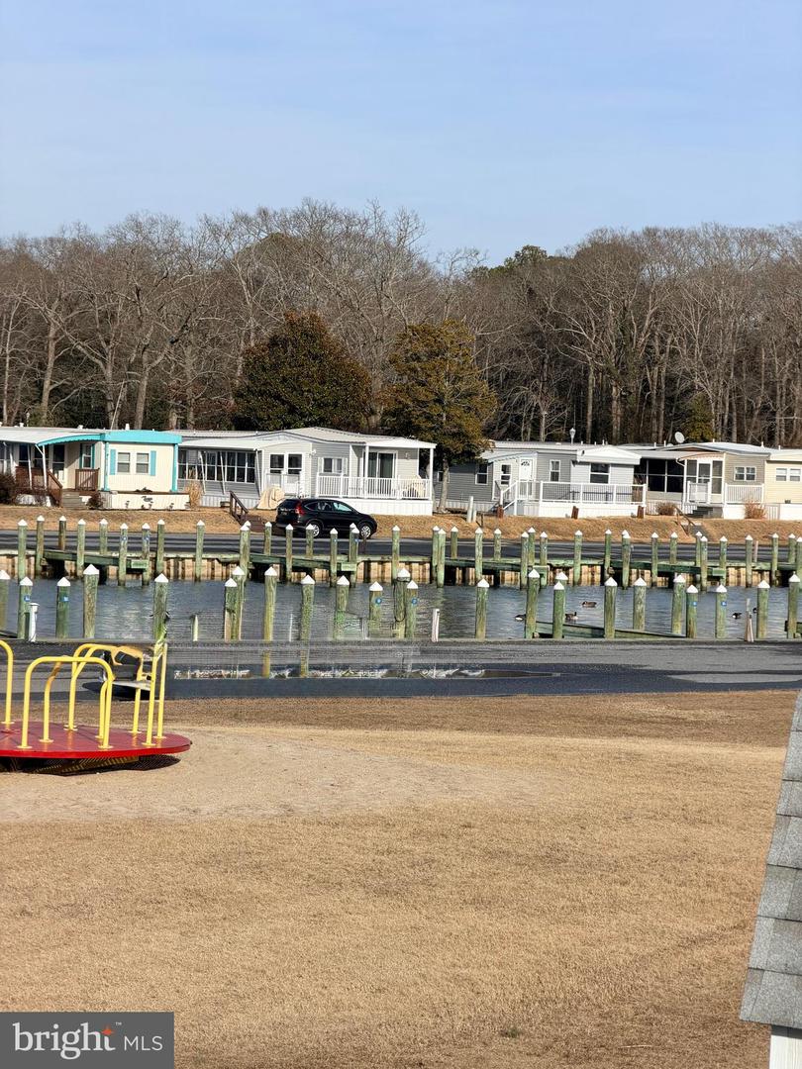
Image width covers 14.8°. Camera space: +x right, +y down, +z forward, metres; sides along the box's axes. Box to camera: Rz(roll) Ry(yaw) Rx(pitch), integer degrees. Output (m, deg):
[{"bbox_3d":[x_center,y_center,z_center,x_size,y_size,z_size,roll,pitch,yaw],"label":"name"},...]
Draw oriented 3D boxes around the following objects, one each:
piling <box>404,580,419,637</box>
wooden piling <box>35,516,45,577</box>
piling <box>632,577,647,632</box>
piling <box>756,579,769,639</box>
[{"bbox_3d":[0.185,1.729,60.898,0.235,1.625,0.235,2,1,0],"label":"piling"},{"bbox_3d":[-11.779,0.384,100.616,0.249,1.976,0.249,2,1,0],"label":"wooden piling"},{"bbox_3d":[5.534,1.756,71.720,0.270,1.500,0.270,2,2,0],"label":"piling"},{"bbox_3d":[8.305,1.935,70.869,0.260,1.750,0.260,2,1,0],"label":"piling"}]

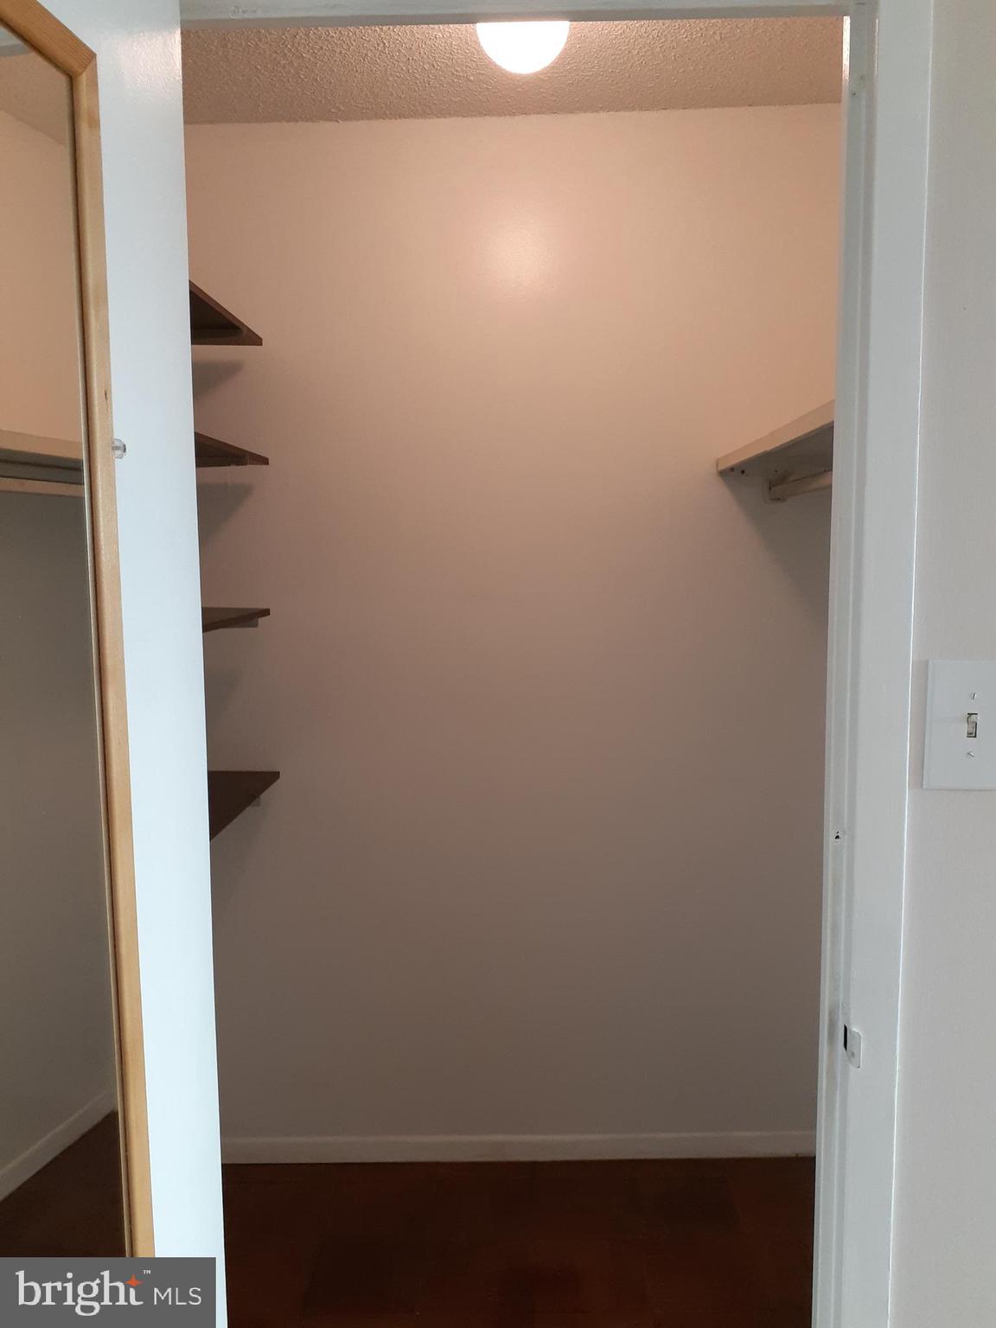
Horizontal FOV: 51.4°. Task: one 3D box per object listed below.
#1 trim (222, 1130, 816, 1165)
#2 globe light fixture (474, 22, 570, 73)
[{"bbox_3d":[0.043,1.187,2.545,1.530,0.064,0.014,-1,6,1],"label":"trim"},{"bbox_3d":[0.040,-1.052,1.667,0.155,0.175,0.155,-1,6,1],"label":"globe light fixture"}]

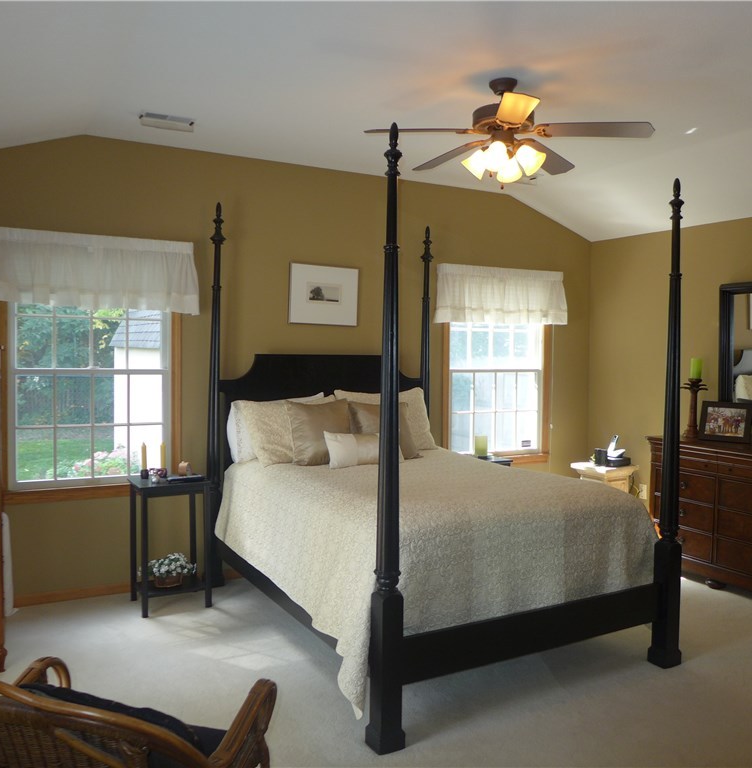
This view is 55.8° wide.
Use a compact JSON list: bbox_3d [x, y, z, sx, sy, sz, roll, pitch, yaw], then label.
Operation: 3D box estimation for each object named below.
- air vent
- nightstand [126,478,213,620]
[{"bbox_3d":[-1.134,-1.412,3.863,0.295,0.035,0.200,-1,3,-28],"label":"air vent"},{"bbox_3d":[-1.193,0.930,4.150,0.411,0.730,0.321,-1,3,-28],"label":"nightstand"}]

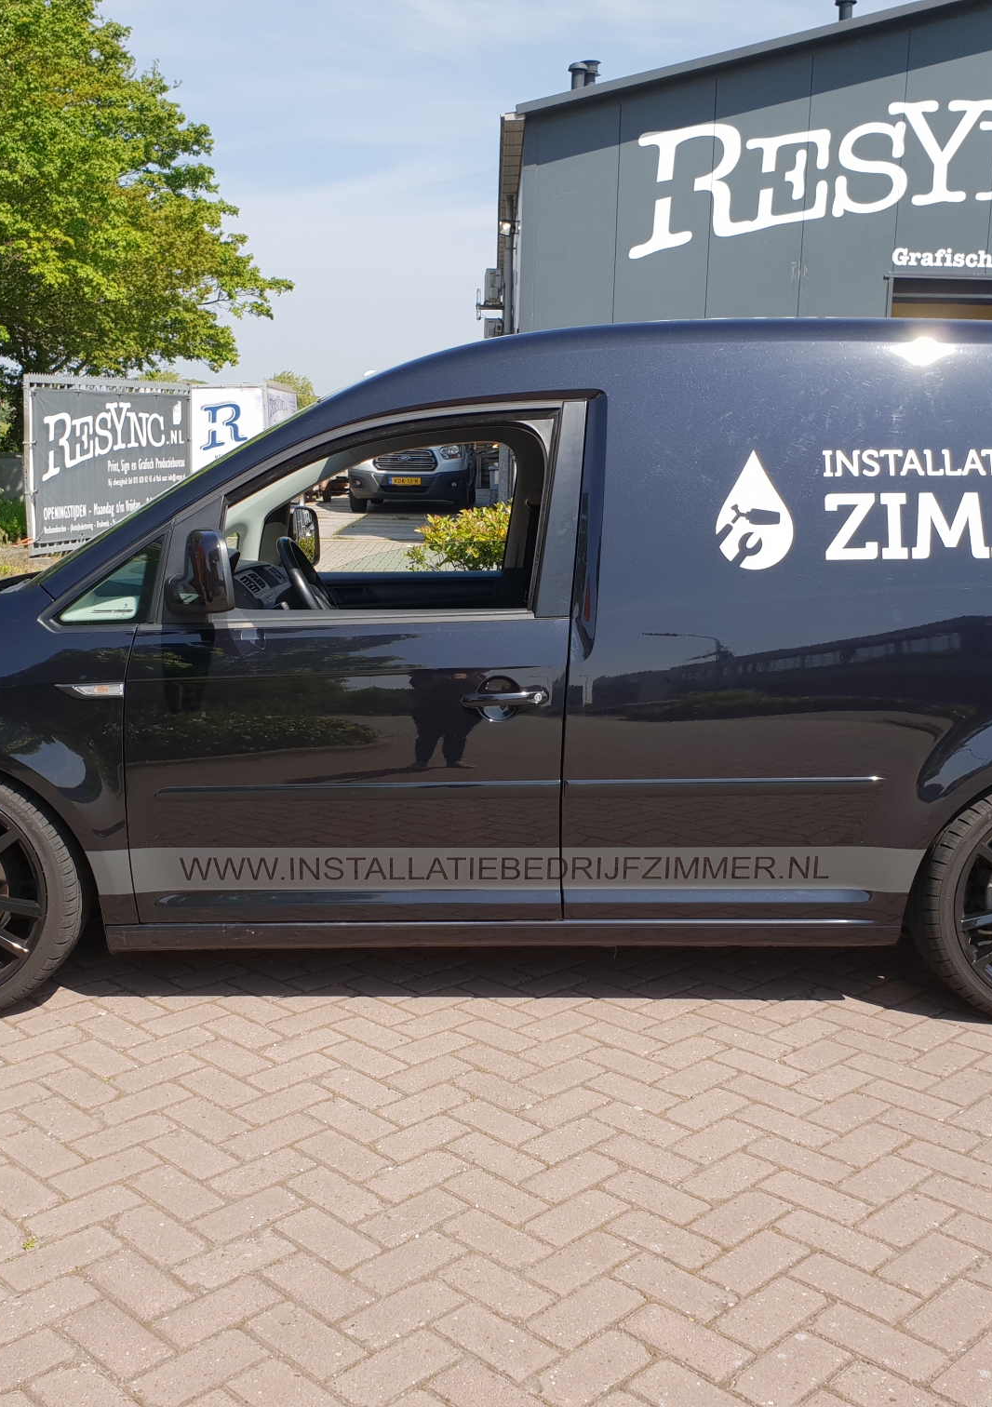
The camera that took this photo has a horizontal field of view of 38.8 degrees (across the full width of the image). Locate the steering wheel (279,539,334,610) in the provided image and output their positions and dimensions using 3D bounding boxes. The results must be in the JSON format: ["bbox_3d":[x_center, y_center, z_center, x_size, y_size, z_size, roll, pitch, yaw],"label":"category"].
[{"bbox_3d":[-0.467,-0.260,3.705,0.100,0.375,0.375,-25,10,3],"label":"steering wheel"}]

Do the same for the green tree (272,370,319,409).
[{"bbox_3d":[-8.472,-11.724,58.883,2.900,4.312,2.900,1,10,0],"label":"green tree"}]

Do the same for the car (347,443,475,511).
[{"bbox_3d":[-1.351,-4.678,25.038,2.060,2.450,5.500,1,10,1],"label":"car"}]

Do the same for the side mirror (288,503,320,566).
[{"bbox_3d":[-0.685,-0.599,4.958,0.130,0.210,0.220,1,10,-2],"label":"side mirror"}]

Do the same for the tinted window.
[{"bbox_3d":[-0.890,-0.285,3.265,0.245,0.195,0.040,2,-2,8],"label":"tinted window"}]

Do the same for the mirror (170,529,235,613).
[{"bbox_3d":[-0.653,-0.300,3.143,0.130,0.195,0.230,1,10,-2],"label":"mirror"}]

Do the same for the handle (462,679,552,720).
[{"bbox_3d":[0.023,-0.012,3.248,0.205,0.070,0.060,1,10,-2],"label":"handle"}]

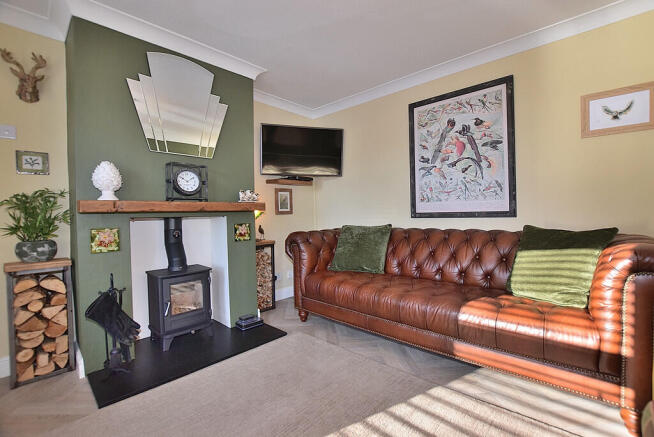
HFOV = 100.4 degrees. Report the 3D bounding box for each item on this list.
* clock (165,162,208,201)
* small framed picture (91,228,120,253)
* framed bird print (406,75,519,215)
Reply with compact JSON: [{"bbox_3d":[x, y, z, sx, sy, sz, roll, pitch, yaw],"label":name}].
[{"bbox_3d":[-1.079,-0.270,2.127,0.129,0.275,0.254,2,4,44],"label":"clock"},{"bbox_3d":[-1.484,0.152,1.833,0.014,0.158,0.155,2,4,44],"label":"small framed picture"},{"bbox_3d":[1.178,-0.575,2.478,0.882,1.132,0.030,2,4,44],"label":"framed bird print"}]

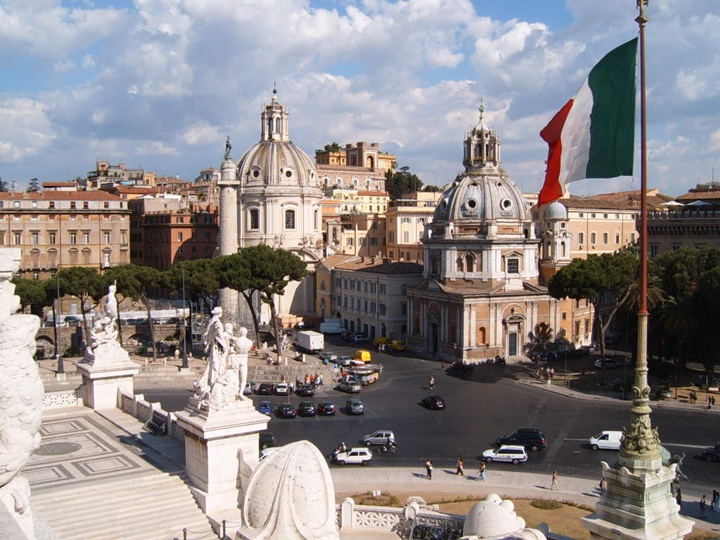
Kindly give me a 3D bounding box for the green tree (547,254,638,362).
[{"bbox_3d":[36.564,5.998,119.327,13.764,18.059,13.196,1,4,17],"label":"green tree"}]

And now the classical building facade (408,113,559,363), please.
[{"bbox_3d":[22.151,-7.600,140.880,20.500,45.294,21.000,-1,3,-25],"label":"classical building facade"}]

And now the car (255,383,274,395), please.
[{"bbox_3d":[-12.727,15.699,103.824,1.660,1.420,3.900,0,4,1],"label":"car"}]

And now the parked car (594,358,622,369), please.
[{"bbox_3d":[39.079,14.418,120.772,4.200,1.450,1.680,-2,5,-29],"label":"parked car"}]

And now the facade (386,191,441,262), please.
[{"bbox_3d":[16.602,-10.299,234.784,17.000,27.489,14.500,0,3,-12],"label":"facade"}]

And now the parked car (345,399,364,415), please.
[{"bbox_3d":[-0.643,16.411,93.768,1.700,1.500,3.900,-1,4,-10],"label":"parked car"}]

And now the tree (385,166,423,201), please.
[{"bbox_3d":[18.276,-35.933,323.527,15.970,15.065,14.000,0,3,0],"label":"tree"}]

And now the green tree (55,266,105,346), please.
[{"bbox_3d":[-47.213,6.283,129.487,7.865,13.777,7.541,-2,5,-20],"label":"green tree"}]

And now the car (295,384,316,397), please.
[{"bbox_3d":[-7.535,16.159,105.644,1.700,1.450,4.100,-1,3,-15],"label":"car"}]

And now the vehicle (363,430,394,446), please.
[{"bbox_3d":[2.072,17.722,81.779,3.320,1.430,1.520,0,2,2],"label":"vehicle"}]

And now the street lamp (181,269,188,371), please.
[{"bbox_3d":[-26.071,7.155,114.695,0.850,14.925,0.850,0,3,0],"label":"street lamp"}]

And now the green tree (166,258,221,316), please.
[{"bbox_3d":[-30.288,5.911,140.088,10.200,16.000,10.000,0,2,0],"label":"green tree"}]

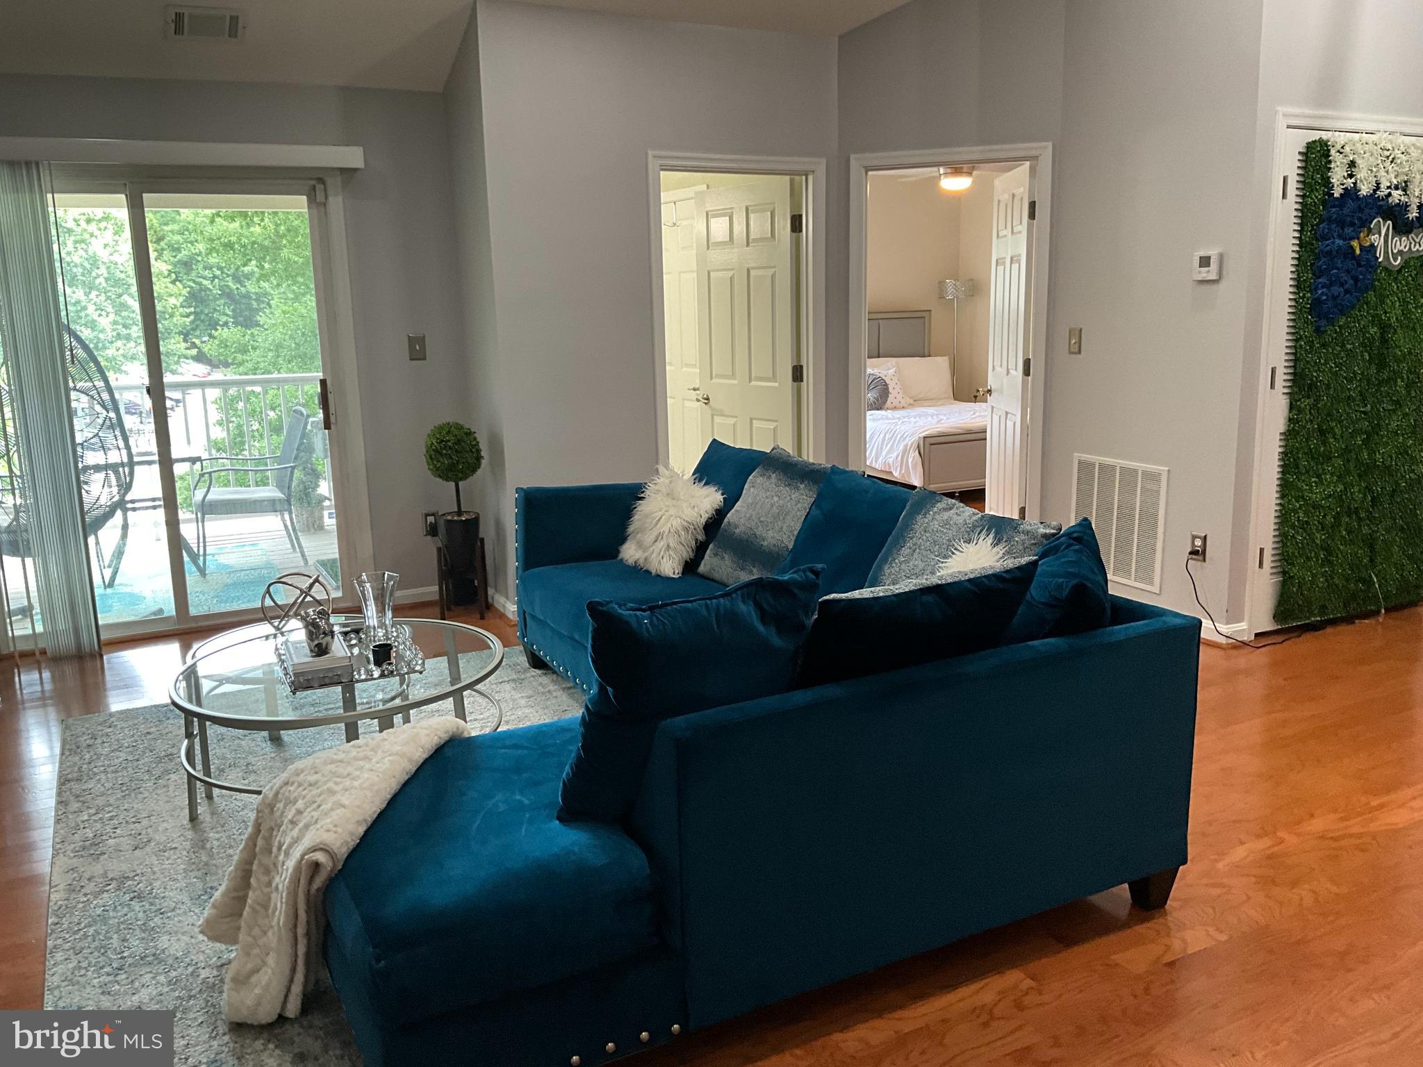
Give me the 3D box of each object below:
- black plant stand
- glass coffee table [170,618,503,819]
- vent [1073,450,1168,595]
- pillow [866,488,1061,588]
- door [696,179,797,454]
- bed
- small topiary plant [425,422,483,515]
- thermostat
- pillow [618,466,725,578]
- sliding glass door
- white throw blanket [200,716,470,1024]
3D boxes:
[{"bbox_3d":[-1.165,0.217,5.616,0.200,0.350,0.200,0,12,5],"label":"black plant stand"},{"bbox_3d":[-1.118,0.591,3.649,0.965,0.415,0.965,-7,13,-27],"label":"glass coffee table"},{"bbox_3d":[1.850,-0.052,5.454,0.020,0.560,0.555,-7,13,-27],"label":"vent"},{"bbox_3d":[0.611,0.136,3.174,0.160,0.520,0.540,30,-6,-31],"label":"pillow"},{"bbox_3d":[0.176,-0.846,6.434,0.040,2.030,0.790,-10,14,-35],"label":"door"},{"bbox_3d":[1.630,-1.031,9.117,1.680,1.250,2.170,-7,13,-27],"label":"bed"},{"bbox_3d":[-1.182,-0.300,5.501,0.270,0.435,0.270,-7,13,-27],"label":"small topiary plant"},{"bbox_3d":[2.012,-1.091,4.865,0.028,0.115,0.135,-7,13,-27],"label":"thermostat"},{"bbox_3d":[-0.153,-0.033,4.494,0.170,0.400,0.420,33,-10,-35],"label":"pillow"},{"bbox_3d":[-2.410,-0.536,5.269,1.530,2.000,0.100,-7,13,-27],"label":"sliding glass door"},{"bbox_3d":[-0.800,0.758,2.620,0.470,0.450,0.760,-1,12,0],"label":"white throw blanket"}]

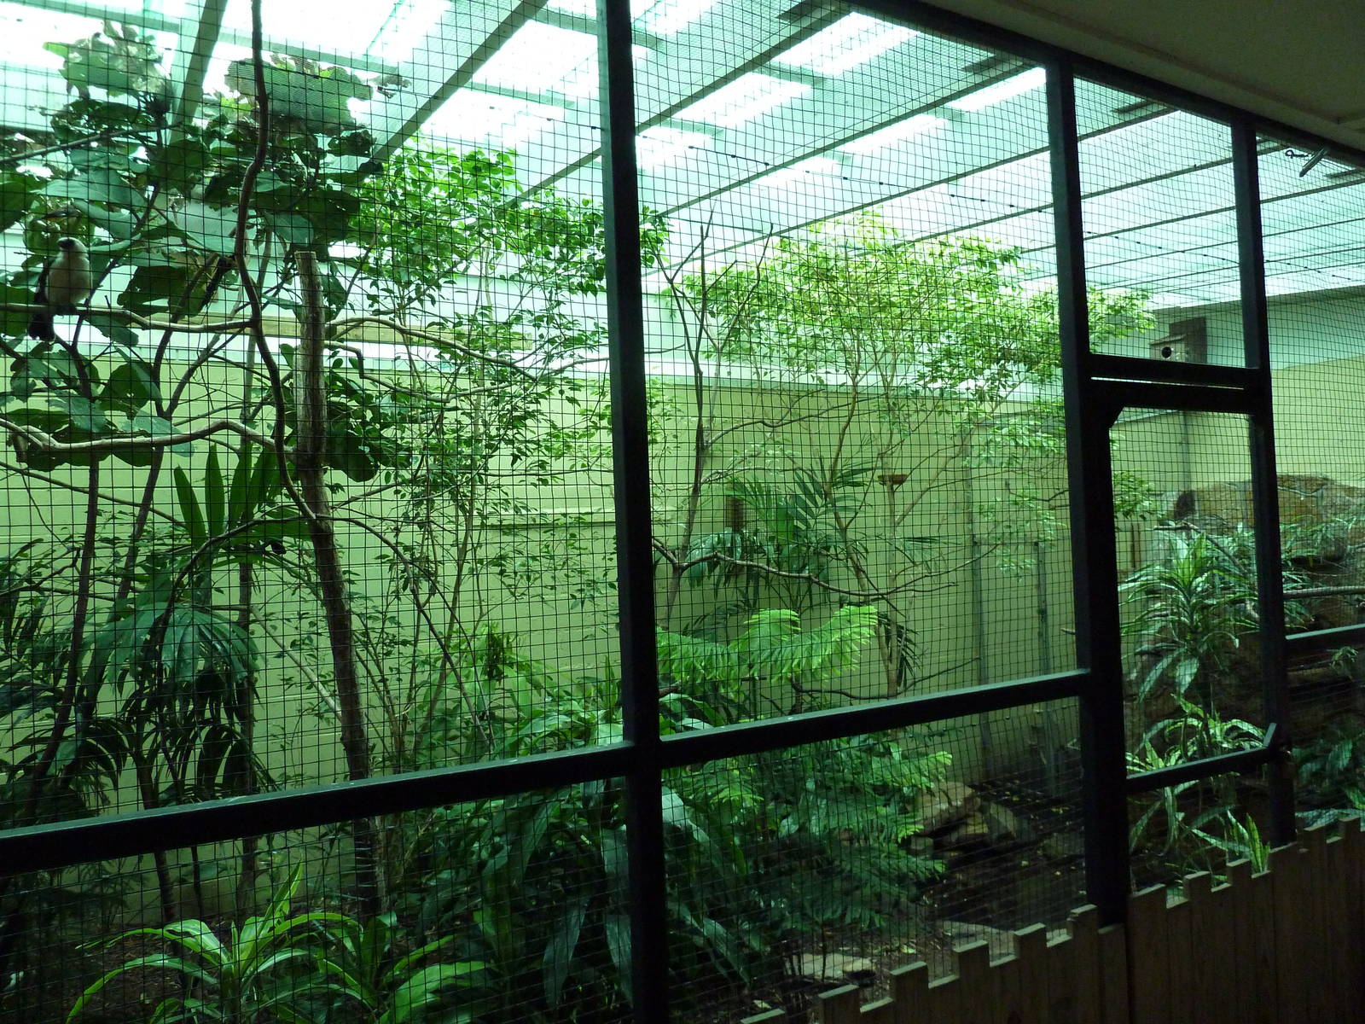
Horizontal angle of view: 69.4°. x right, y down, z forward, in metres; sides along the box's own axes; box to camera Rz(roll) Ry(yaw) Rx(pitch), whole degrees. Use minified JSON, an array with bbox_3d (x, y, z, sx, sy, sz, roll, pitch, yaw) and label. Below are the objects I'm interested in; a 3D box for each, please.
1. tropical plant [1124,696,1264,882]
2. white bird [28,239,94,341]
[{"bbox_3d":[1.734,0.959,3.350,0.440,0.580,0.420,-1,-2,-27],"label":"tropical plant"},{"bbox_3d":[-1.021,-0.367,1.620,0.105,0.155,0.070,-4,-3,37],"label":"white bird"}]

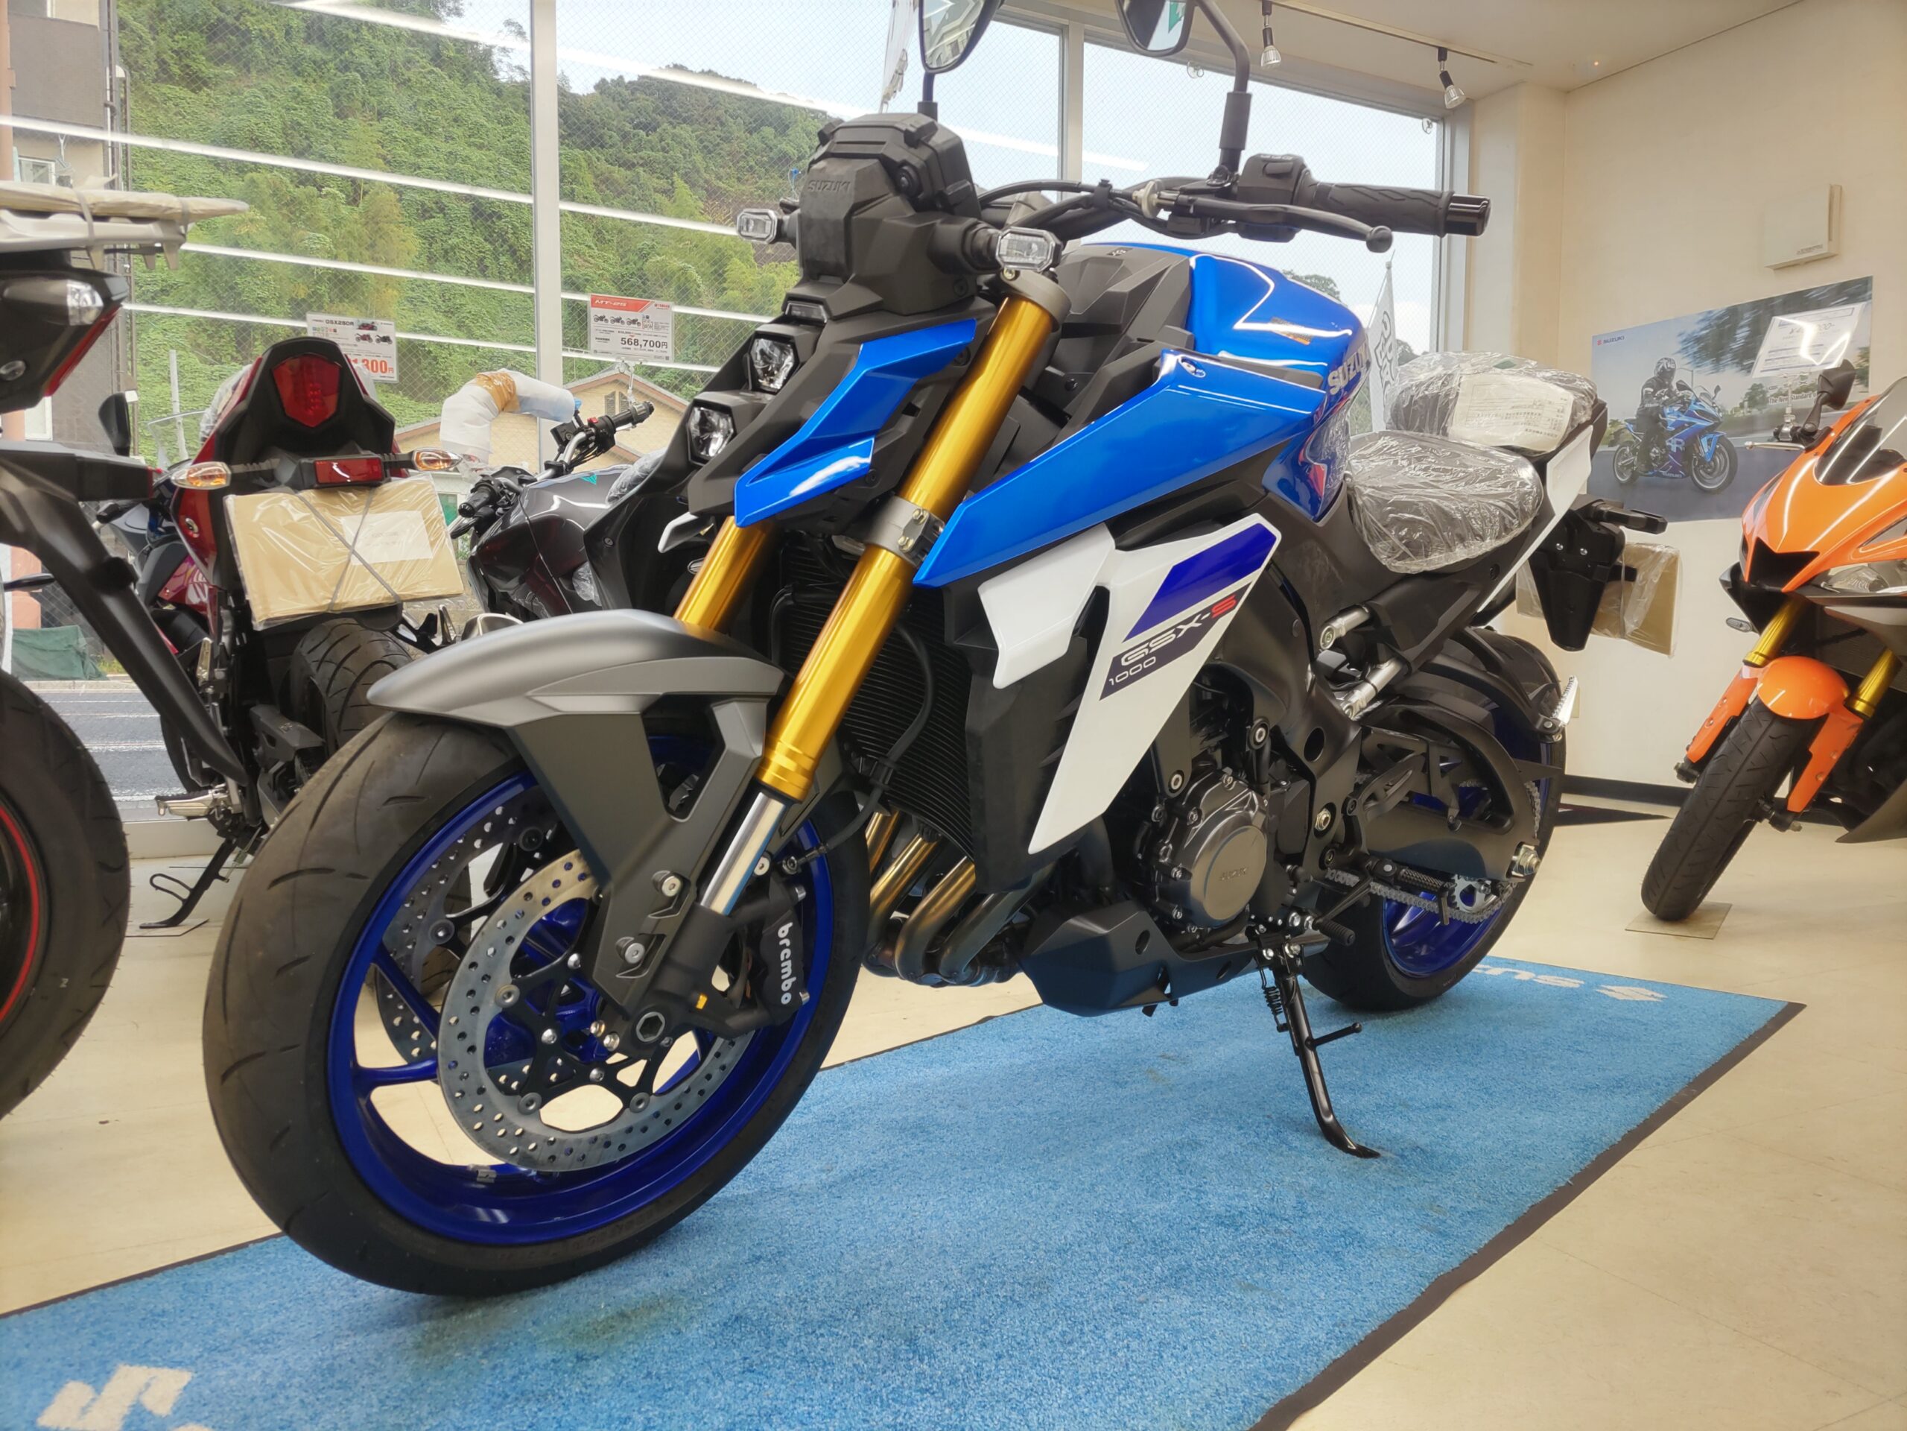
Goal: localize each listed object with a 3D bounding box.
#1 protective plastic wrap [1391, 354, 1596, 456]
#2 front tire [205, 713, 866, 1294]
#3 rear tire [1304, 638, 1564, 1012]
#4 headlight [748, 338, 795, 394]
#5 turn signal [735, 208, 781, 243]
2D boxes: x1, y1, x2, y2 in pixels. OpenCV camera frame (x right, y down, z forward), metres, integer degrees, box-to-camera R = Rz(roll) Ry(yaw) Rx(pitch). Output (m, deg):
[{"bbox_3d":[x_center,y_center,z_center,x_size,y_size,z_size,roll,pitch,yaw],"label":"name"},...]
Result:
[{"bbox_3d":[0.824,-0.442,2.062,0.320,0.125,0.250,-3,19,-43],"label":"protective plastic wrap"},{"bbox_3d":[-0.325,0.226,1.256,0.600,0.600,0.120,-3,18,-40],"label":"front tire"},{"bbox_3d":[0.747,0.167,2.239,0.624,0.624,0.190,-3,19,-42],"label":"rear tire"},{"bbox_3d":[-0.141,-0.294,1.216,0.045,0.052,0.062,-3,19,-43],"label":"headlight"},{"bbox_3d":[-0.177,-0.467,1.375,0.035,0.034,0.066,-3,19,-43],"label":"turn signal"}]

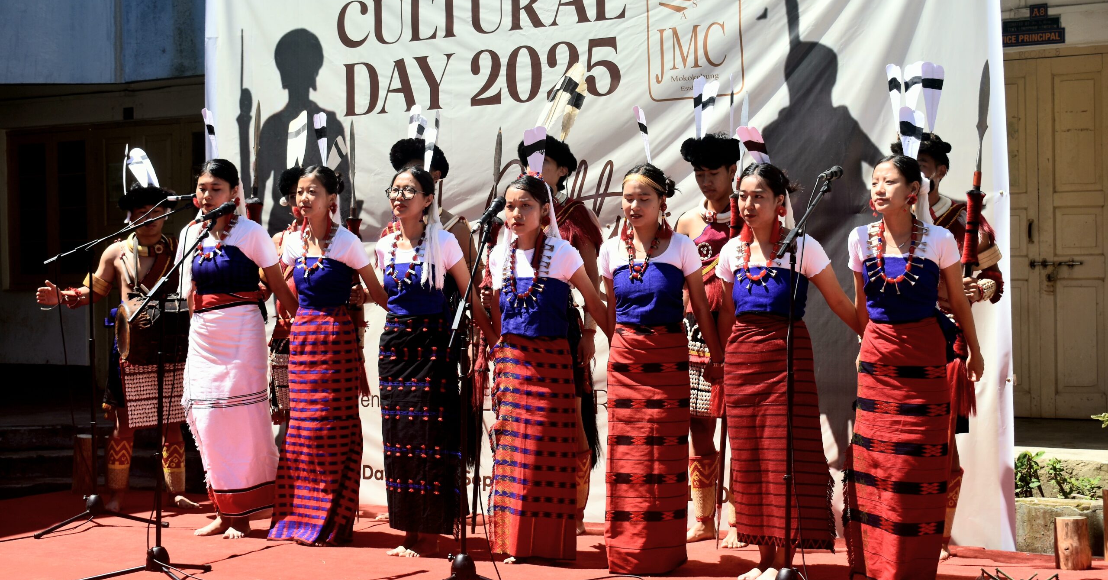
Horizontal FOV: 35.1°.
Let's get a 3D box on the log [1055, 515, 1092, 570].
[{"bbox_3d":[2.030,0.985,6.850,0.147,0.200,0.147,0,1,0],"label":"log"}]

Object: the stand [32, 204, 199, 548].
[{"bbox_3d":[-1.966,0.323,7.850,0.730,1.420,0.580,0,1,-6],"label":"stand"}]

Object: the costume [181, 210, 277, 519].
[{"bbox_3d":[-1.386,0.315,7.480,0.370,1.280,0.290,0,1,26],"label":"costume"}]

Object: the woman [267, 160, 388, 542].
[{"bbox_3d":[-0.955,0.256,7.370,0.430,1.560,0.310,0,1,24],"label":"woman"}]

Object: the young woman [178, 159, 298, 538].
[{"bbox_3d":[-1.353,0.245,7.480,0.480,1.580,0.360,0,1,16],"label":"young woman"}]

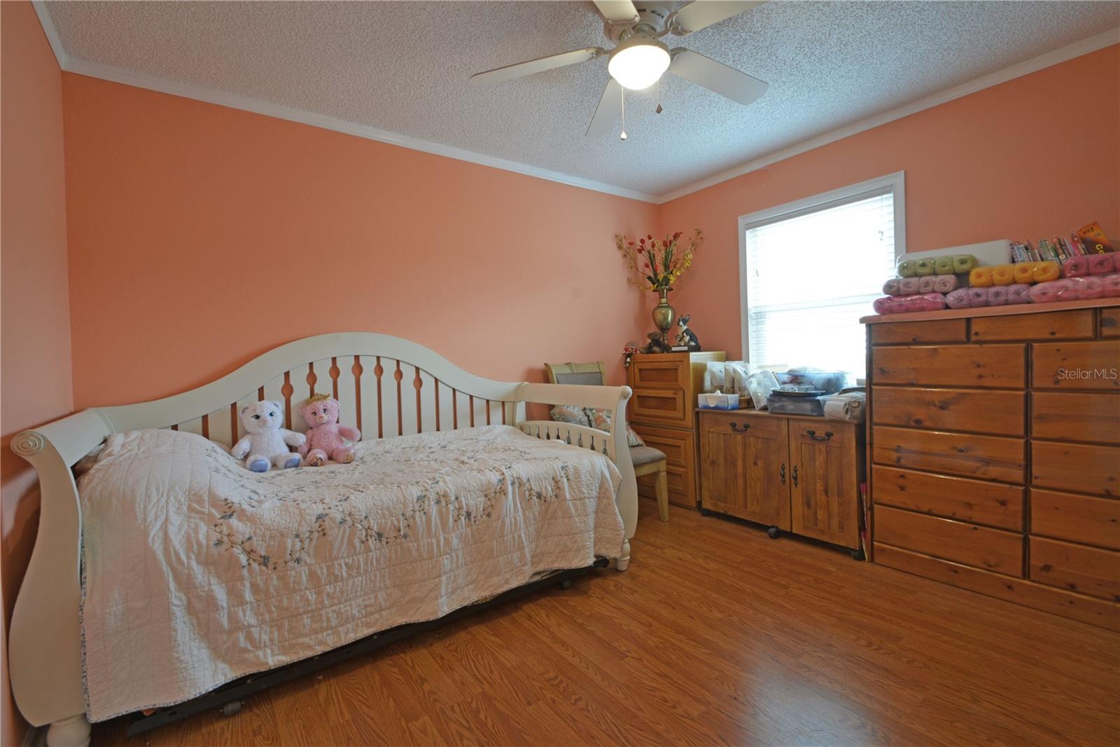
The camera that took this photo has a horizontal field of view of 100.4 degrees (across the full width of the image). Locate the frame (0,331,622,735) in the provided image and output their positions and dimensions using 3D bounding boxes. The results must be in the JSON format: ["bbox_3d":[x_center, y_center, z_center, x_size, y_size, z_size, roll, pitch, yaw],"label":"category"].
[{"bbox_3d":[-0.804,0.425,2.236,2.210,1.275,1.020,-3,2,-35],"label":"frame"}]

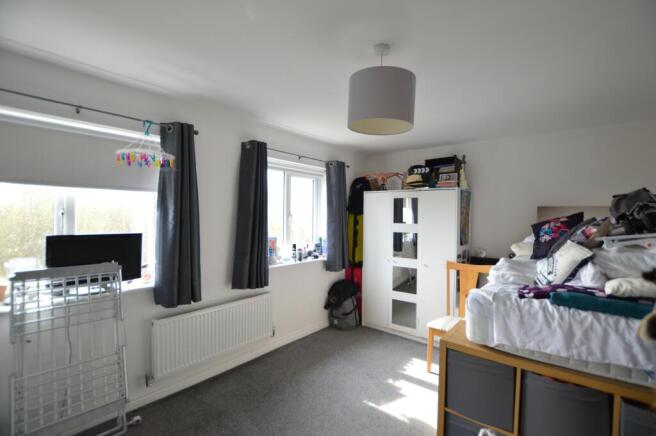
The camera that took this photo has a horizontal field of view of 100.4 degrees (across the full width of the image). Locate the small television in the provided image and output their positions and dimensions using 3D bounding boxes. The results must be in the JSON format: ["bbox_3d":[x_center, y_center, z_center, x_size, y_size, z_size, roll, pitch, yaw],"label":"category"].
[{"bbox_3d":[-1.648,0.312,1.961,0.130,0.385,0.530,1,-1,40],"label":"small television"}]

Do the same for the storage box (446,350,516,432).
[{"bbox_3d":[0.948,0.934,1.654,0.330,0.330,0.380,1,-1,40],"label":"storage box"}]

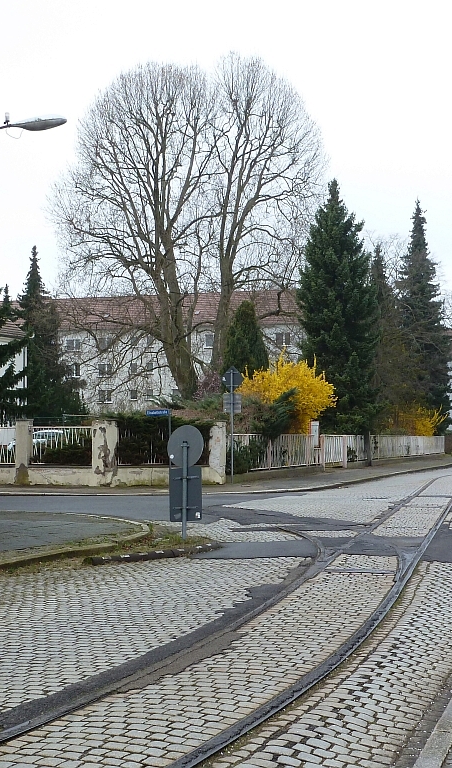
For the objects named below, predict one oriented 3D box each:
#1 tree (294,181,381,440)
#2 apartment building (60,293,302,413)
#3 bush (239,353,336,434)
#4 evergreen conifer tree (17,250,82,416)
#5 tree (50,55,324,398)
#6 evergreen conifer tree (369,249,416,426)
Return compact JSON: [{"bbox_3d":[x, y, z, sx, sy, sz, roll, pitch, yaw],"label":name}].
[{"bbox_3d":[5.680,-3.148,49.249,4.240,14.430,4.240,0,-3,0],"label":"tree"},{"bbox_3d":[-5.458,-1.167,107.828,33.800,17.400,11.000,-1,-3,16],"label":"apartment building"},{"bbox_3d":[2.554,1.062,40.503,4.070,4.750,3.600,-1,-3,14],"label":"bush"},{"bbox_3d":[-8.586,-1.351,46.145,3.780,10.390,3.780,0,-3,0],"label":"evergreen conifer tree"},{"bbox_3d":[-2.161,-7.305,55.488,15.410,23.320,14.500,0,-3,0],"label":"tree"},{"bbox_3d":[10.928,-2.264,66.226,3.730,14.540,3.730,0,-3,0],"label":"evergreen conifer tree"}]

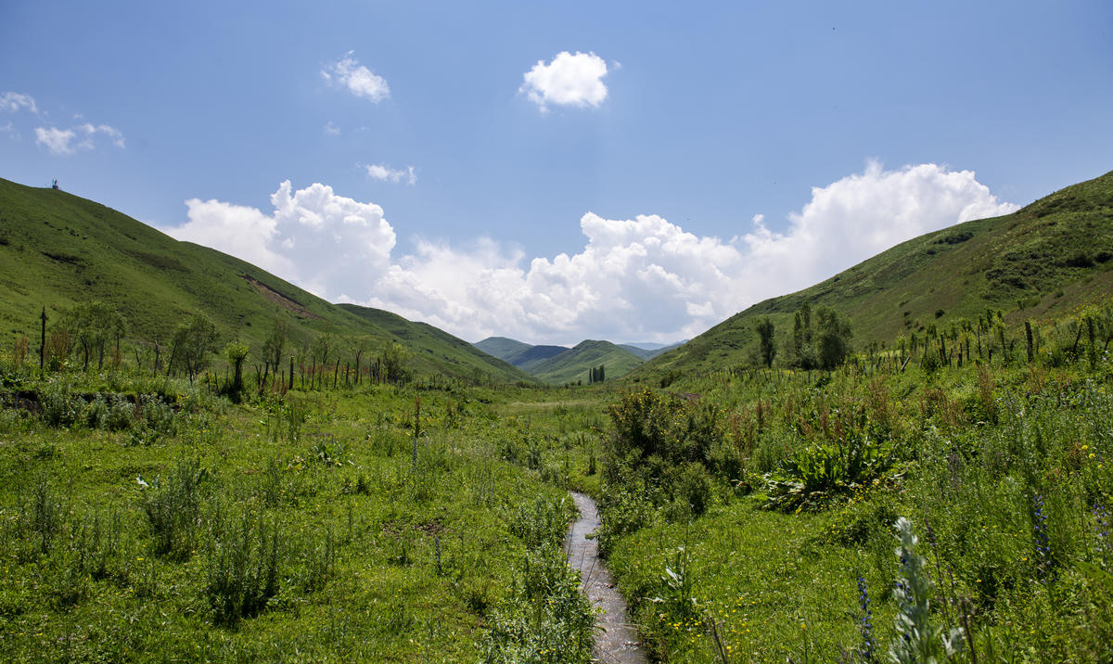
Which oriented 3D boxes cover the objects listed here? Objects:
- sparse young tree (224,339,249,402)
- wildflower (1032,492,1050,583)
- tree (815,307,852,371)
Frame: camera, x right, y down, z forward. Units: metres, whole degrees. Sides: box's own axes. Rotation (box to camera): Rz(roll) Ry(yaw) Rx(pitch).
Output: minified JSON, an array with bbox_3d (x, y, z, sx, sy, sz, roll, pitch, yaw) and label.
[{"bbox_3d":[-11.014,1.323,25.500,0.893,2.104,0.893,0,-2,0],"label":"sparse young tree"},{"bbox_3d":[2.743,1.163,4.200,0.105,0.494,0.105,0,-2,0],"label":"wildflower"},{"bbox_3d":[35.451,0.772,95.000,4.751,8.076,4.751,0,-2,0],"label":"tree"}]

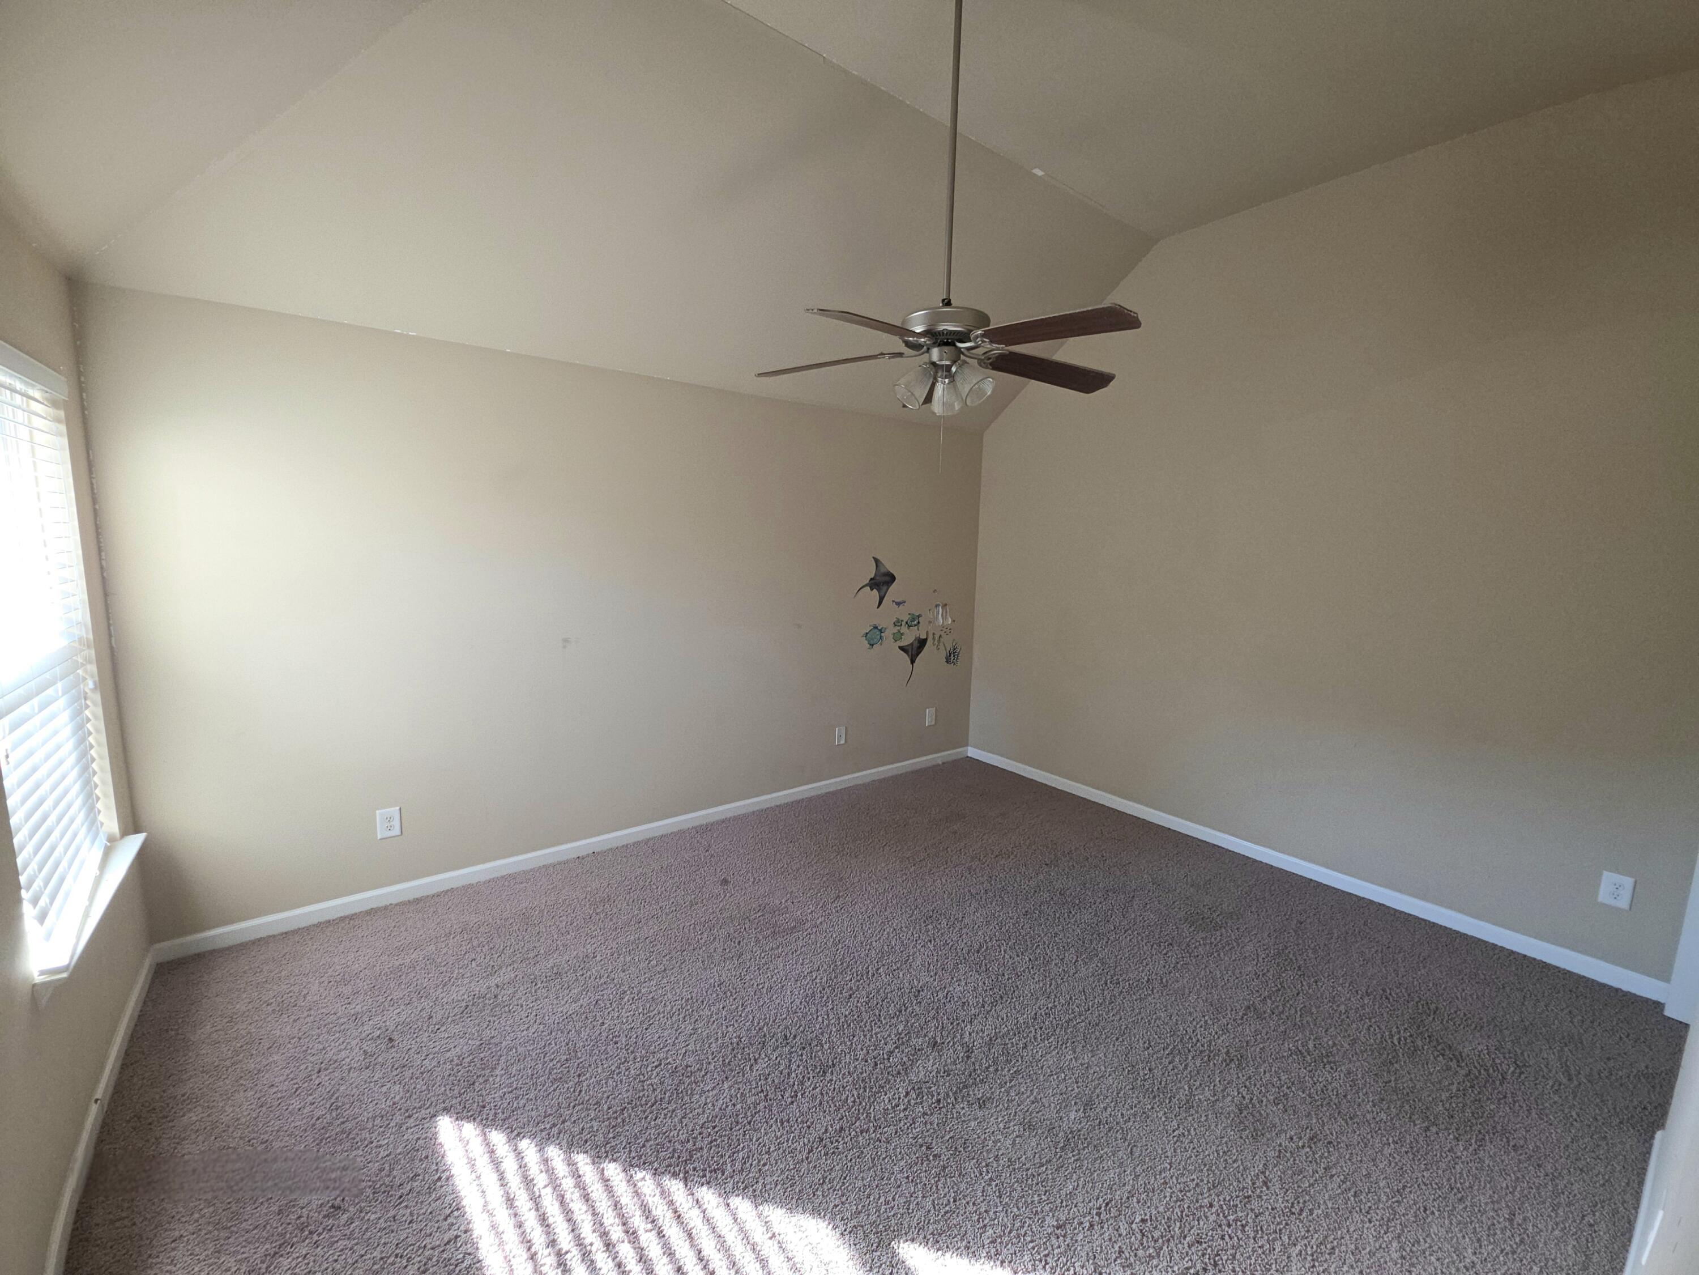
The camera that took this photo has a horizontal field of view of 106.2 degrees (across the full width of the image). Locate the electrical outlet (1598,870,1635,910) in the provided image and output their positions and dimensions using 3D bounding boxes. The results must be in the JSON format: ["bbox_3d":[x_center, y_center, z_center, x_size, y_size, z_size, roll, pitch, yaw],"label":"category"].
[{"bbox_3d":[2.880,0.953,2.395,0.008,0.122,0.077,-5,10,-37],"label":"electrical outlet"}]

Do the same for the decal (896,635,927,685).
[{"bbox_3d":[0.449,0.156,4.496,0.278,0.373,0.005,-5,10,-37],"label":"decal"}]

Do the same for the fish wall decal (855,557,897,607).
[{"bbox_3d":[0.178,-0.357,4.209,0.356,0.341,0.005,-5,10,-37],"label":"fish wall decal"}]

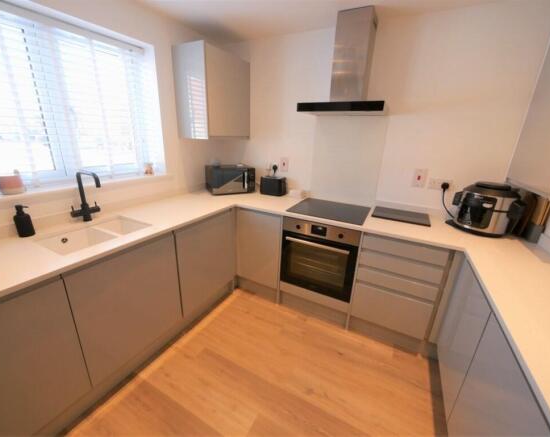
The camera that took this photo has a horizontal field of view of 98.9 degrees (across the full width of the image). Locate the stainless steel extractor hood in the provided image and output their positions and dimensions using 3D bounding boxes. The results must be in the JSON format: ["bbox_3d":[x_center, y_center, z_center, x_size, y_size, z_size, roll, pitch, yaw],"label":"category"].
[{"bbox_3d":[0.550,-1.115,1.727,0.596,0.658,0.467,12,21,25],"label":"stainless steel extractor hood"}]

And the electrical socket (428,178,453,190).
[{"bbox_3d":[1.305,-0.265,1.854,0.150,0.083,0.020,12,21,25],"label":"electrical socket"}]

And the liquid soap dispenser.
[{"bbox_3d":[-1.387,0.013,1.302,0.083,0.172,0.070,4,19,6],"label":"liquid soap dispenser"}]

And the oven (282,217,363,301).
[{"bbox_3d":[0.445,0.253,2.060,0.596,0.593,0.565,12,21,26],"label":"oven"}]

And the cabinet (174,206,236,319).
[{"bbox_3d":[-0.769,0.275,2.018,0.570,0.700,0.600,12,21,26],"label":"cabinet"}]

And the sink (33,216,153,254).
[{"bbox_3d":[-1.056,0.169,1.430,0.380,0.185,0.490,12,21,26],"label":"sink"}]

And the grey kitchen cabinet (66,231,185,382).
[{"bbox_3d":[-1.070,0.443,1.518,0.595,0.682,0.599,12,21,25],"label":"grey kitchen cabinet"}]

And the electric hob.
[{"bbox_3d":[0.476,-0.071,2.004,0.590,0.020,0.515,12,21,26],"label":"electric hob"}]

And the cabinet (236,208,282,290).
[{"bbox_3d":[-0.027,0.198,2.361,0.432,0.727,0.591,12,21,25],"label":"cabinet"}]

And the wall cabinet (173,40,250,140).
[{"bbox_3d":[-0.563,-1.137,2.243,0.342,0.713,0.616,12,21,25],"label":"wall cabinet"}]

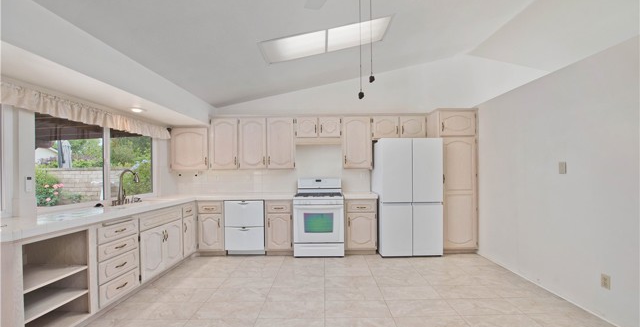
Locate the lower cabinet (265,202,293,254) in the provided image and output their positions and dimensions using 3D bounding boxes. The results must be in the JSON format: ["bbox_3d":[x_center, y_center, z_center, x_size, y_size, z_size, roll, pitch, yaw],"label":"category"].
[{"bbox_3d":[-0.613,0.966,4.079,0.425,0.815,0.610,-1,-2,1],"label":"lower cabinet"}]

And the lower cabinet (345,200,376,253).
[{"bbox_3d":[0.630,0.970,4.080,0.480,0.850,0.600,-1,-1,0],"label":"lower cabinet"}]

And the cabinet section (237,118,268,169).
[{"bbox_3d":[-1.098,-0.317,4.225,0.460,0.837,0.330,-1,-1,1],"label":"cabinet section"}]

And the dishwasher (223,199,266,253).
[{"bbox_3d":[-1.133,0.983,4.066,0.605,0.828,0.595,-1,-2,1],"label":"dishwasher"}]

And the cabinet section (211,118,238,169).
[{"bbox_3d":[-1.556,-0.315,4.225,0.457,0.838,0.330,-1,-1,1],"label":"cabinet section"}]

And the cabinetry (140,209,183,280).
[{"bbox_3d":[-2.195,0.955,3.030,0.600,0.840,0.820,-1,-1,0],"label":"cabinetry"}]

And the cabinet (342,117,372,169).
[{"bbox_3d":[0.615,-0.345,4.250,0.480,0.870,0.320,-1,-1,0],"label":"cabinet"}]

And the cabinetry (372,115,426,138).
[{"bbox_3d":[1.303,-0.592,4.232,0.900,0.430,0.330,-1,-2,1],"label":"cabinetry"}]

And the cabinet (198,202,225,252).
[{"bbox_3d":[-1.657,0.985,4.098,0.425,0.815,0.610,-1,-2,1],"label":"cabinet"}]

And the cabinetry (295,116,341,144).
[{"bbox_3d":[-0.030,-0.545,4.250,0.760,0.480,0.320,-1,-1,0],"label":"cabinetry"}]

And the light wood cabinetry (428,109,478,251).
[{"bbox_3d":[2.120,0.270,4.120,0.610,2.220,0.600,-1,-1,0],"label":"light wood cabinetry"}]

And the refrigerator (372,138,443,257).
[{"bbox_3d":[1.383,0.513,4.060,0.910,1.780,0.690,-1,-1,0],"label":"refrigerator"}]

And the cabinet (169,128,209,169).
[{"bbox_3d":[-2.174,-0.243,4.285,0.670,0.740,0.330,-1,-2,1],"label":"cabinet"}]

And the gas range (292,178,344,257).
[{"bbox_3d":[-0.006,0.827,4.052,0.760,1.170,0.650,-1,-2,1],"label":"gas range"}]

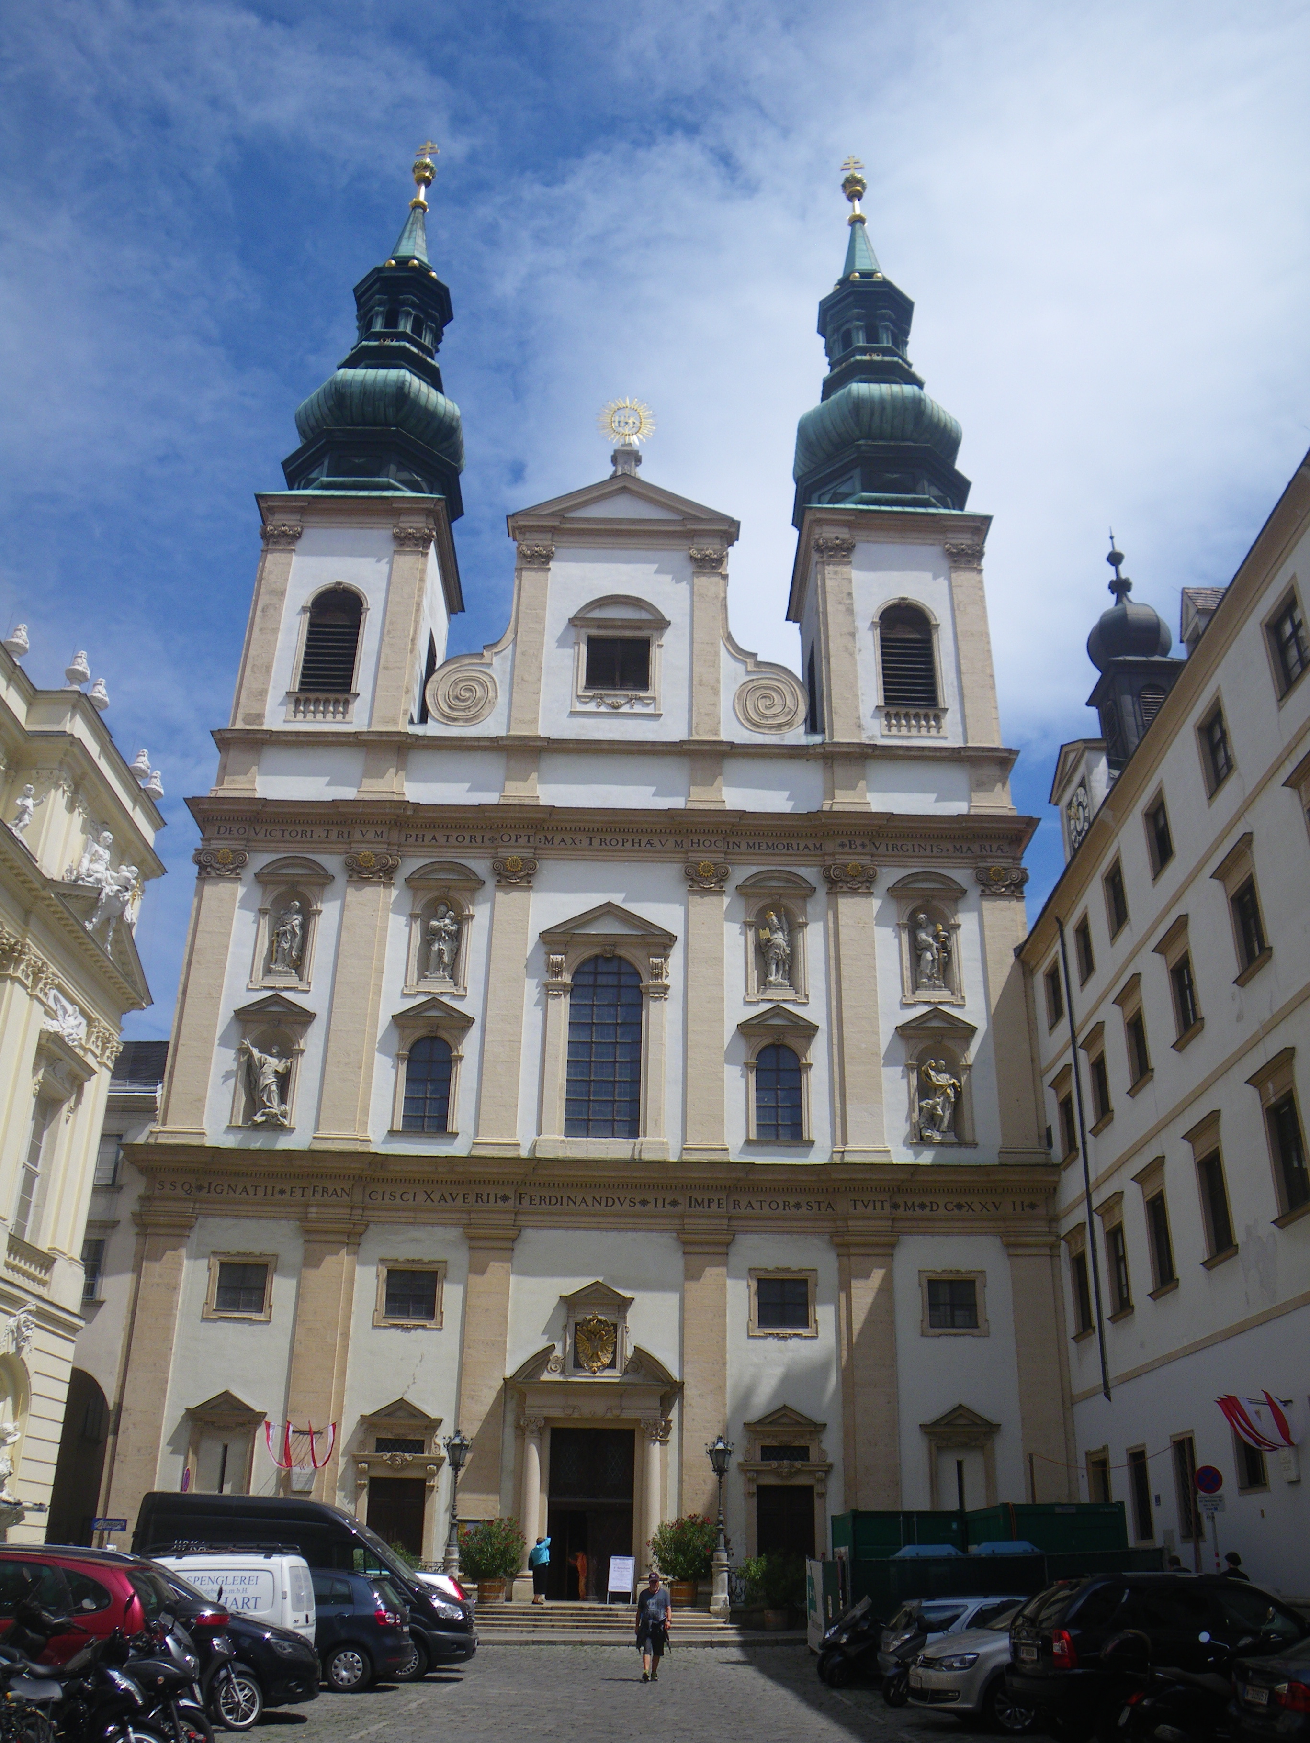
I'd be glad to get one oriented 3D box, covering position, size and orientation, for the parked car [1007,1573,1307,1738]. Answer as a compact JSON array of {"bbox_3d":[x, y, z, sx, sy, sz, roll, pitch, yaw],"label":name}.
[{"bbox_3d":[6.669,9.740,17.512,4.350,1.720,1.840,7,-27,-12],"label":"parked car"}]

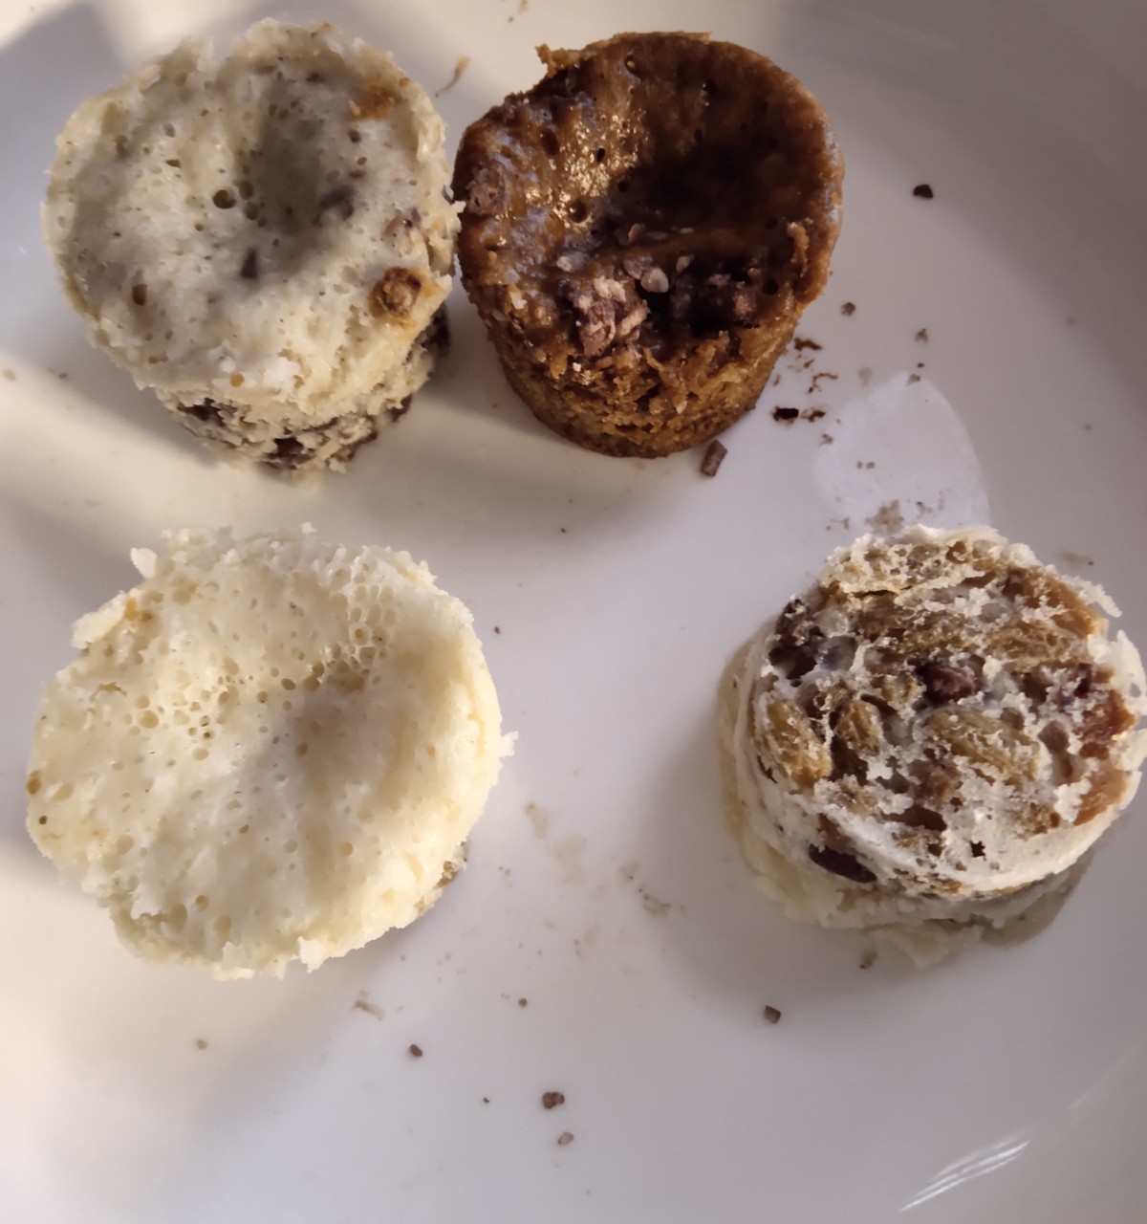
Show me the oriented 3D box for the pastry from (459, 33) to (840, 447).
[{"bbox_3d":[0.011,-0.054,0.182,0.055,0.040,0.055,0,74,1],"label":"pastry"}]

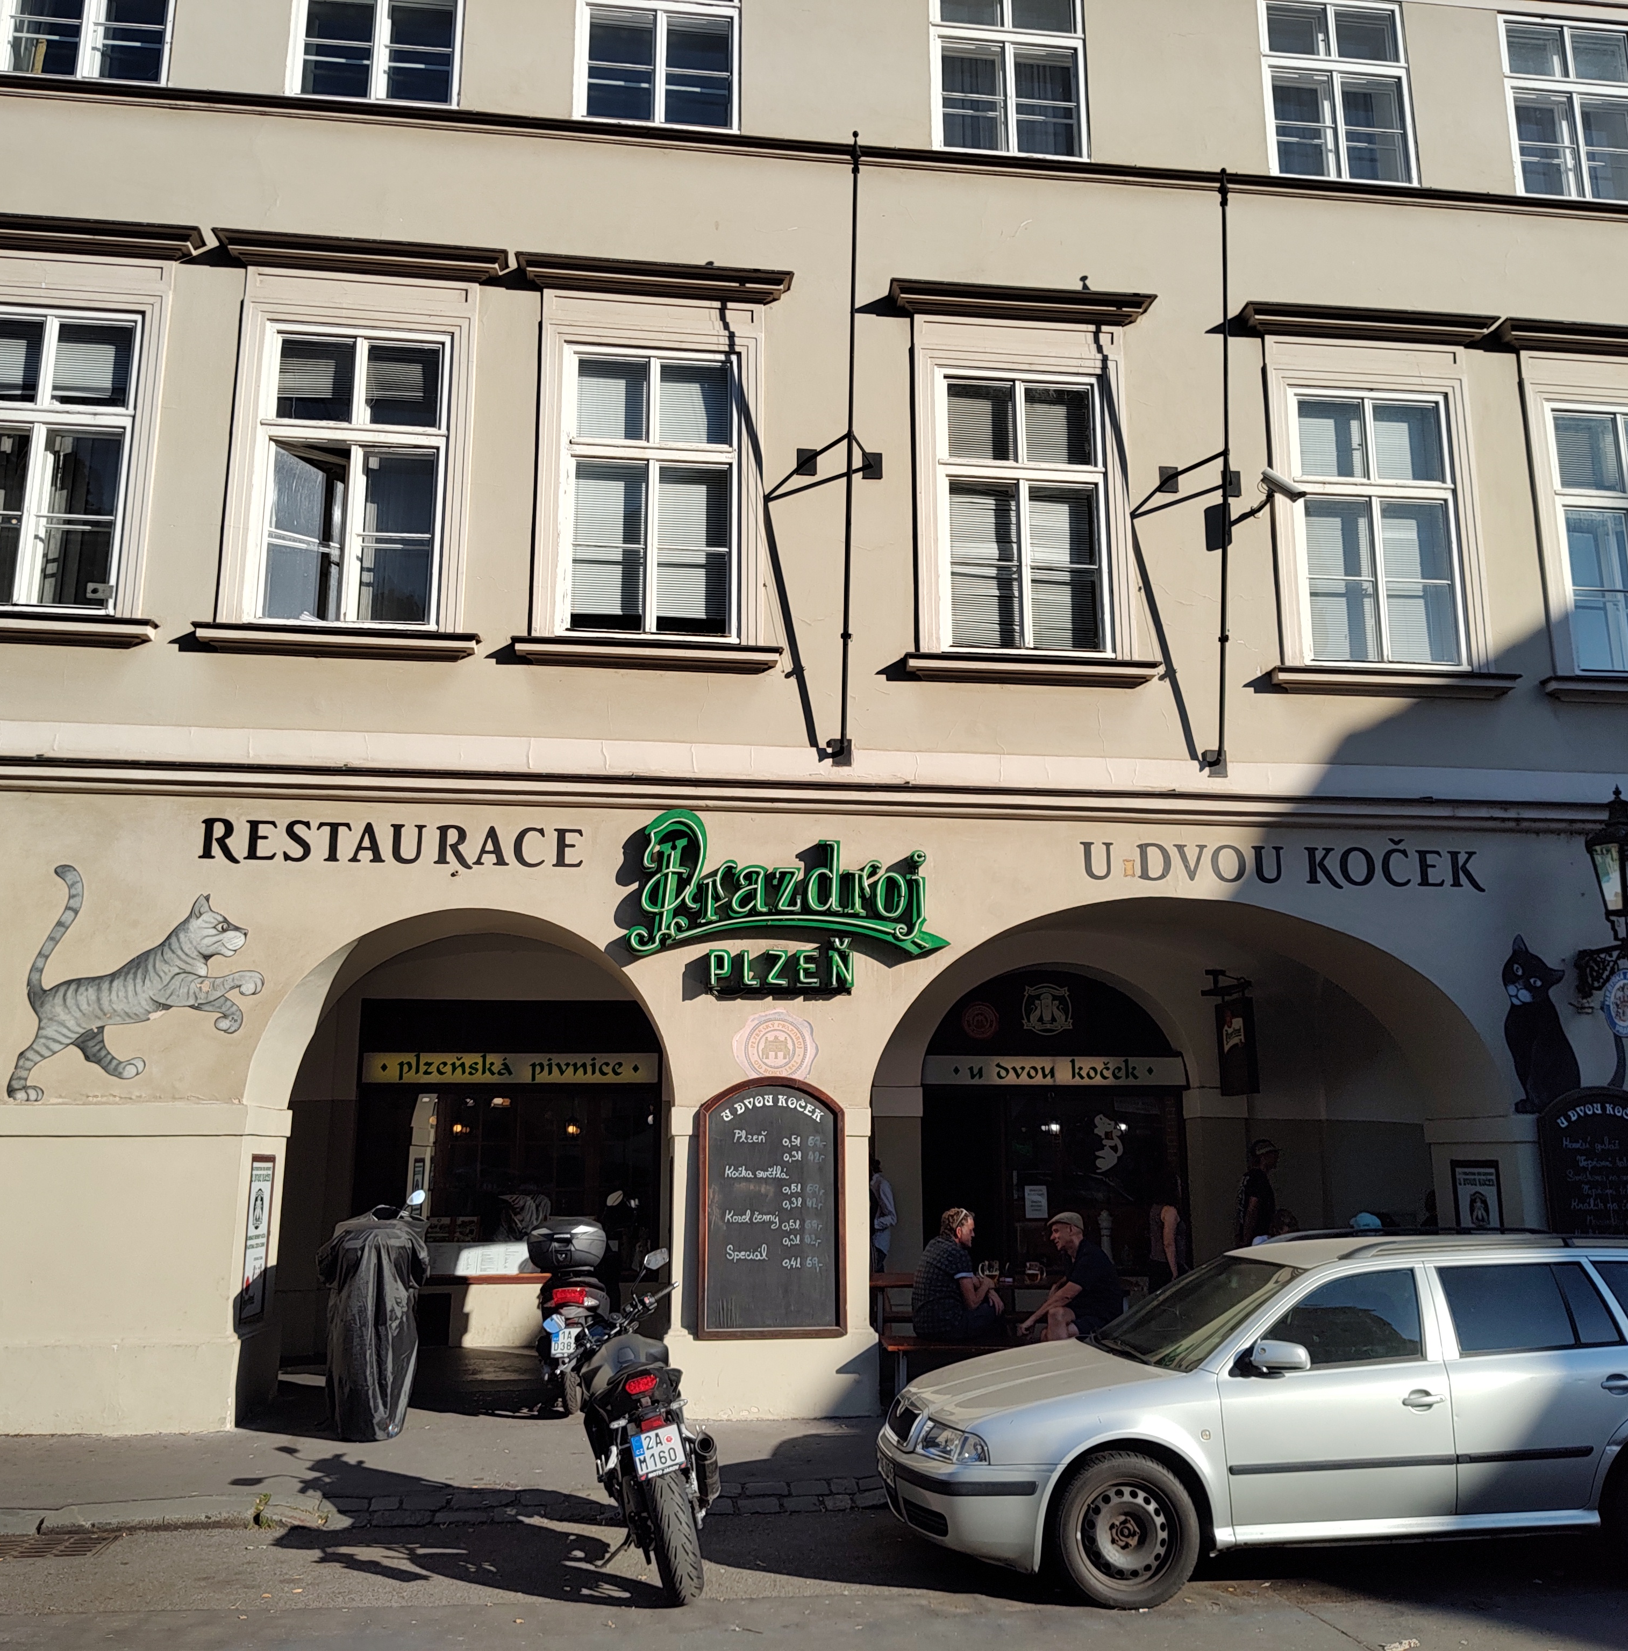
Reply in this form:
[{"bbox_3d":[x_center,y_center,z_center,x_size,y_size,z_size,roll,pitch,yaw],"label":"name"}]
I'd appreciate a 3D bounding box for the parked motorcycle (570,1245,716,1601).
[{"bbox_3d":[-0.806,2.747,6.856,0.780,1.220,2.080,2,-11,-8],"label":"parked motorcycle"}]

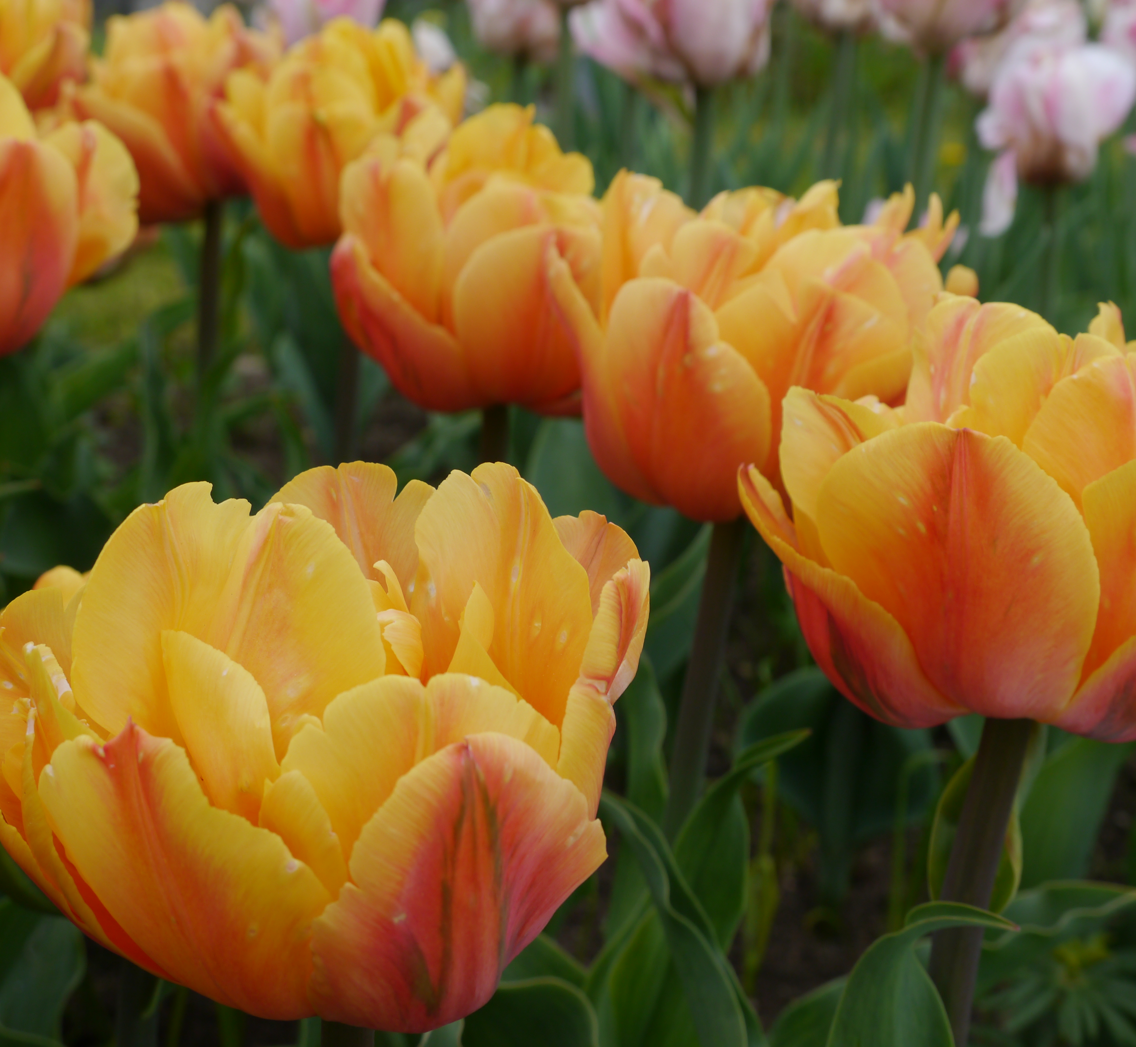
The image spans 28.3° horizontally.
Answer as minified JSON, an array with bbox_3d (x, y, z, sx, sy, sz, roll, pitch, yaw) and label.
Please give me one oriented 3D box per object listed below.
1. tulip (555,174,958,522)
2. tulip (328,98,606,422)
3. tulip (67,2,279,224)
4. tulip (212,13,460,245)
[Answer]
[{"bbox_3d":[0.040,-0.037,0.470,0.083,0.070,0.080,0,17,0],"label":"tulip"},{"bbox_3d":[-0.026,-0.070,0.600,0.077,0.078,0.077,0,17,0],"label":"tulip"},{"bbox_3d":[-0.136,-0.142,0.780,0.074,0.074,0.073,0,17,0],"label":"tulip"},{"bbox_3d":[-0.070,-0.121,0.700,0.077,0.071,0.075,0,17,0],"label":"tulip"}]

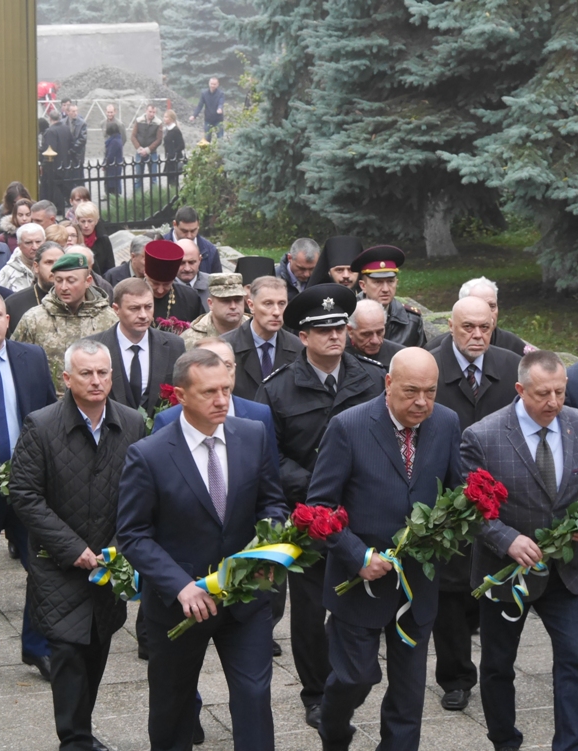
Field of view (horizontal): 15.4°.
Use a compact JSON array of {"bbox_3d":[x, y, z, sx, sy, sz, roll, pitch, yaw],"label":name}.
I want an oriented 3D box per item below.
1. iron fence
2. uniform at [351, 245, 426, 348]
[{"bbox_3d":[-2.795,-2.964,34.500,2.500,1.200,0.150,-2,8,-15],"label":"iron fence"},{"bbox_3d":[0.519,0.216,11.400,0.550,1.800,0.380,-2,8,-16],"label":"uniform"}]

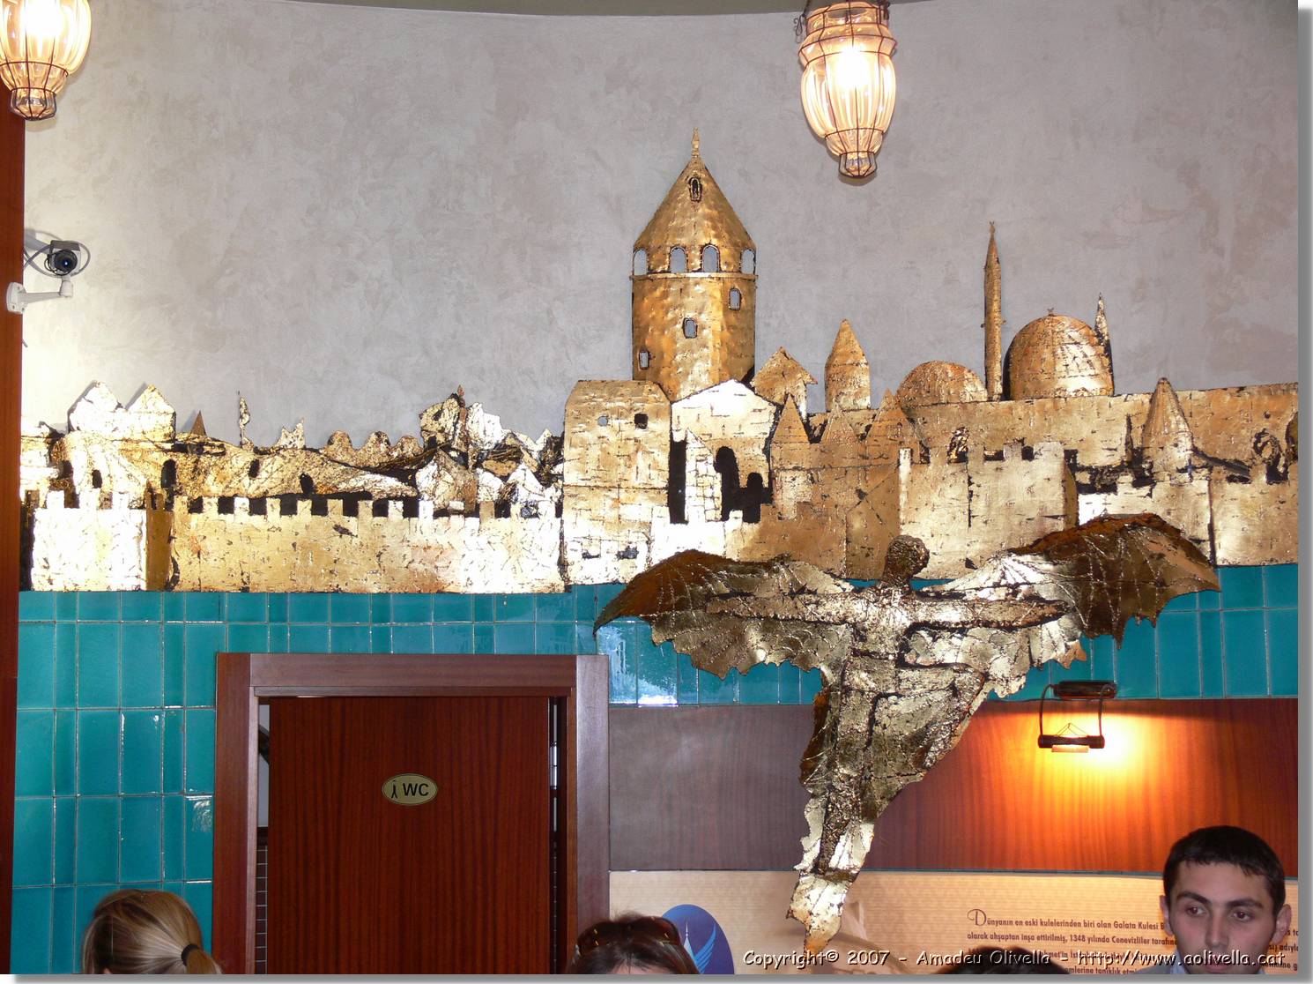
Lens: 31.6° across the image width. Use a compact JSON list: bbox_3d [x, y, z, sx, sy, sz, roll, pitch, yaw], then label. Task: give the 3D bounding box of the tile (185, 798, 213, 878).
[{"bbox_3d":[-1.083,0.820,5.495,0.067,0.199,0.009,1,-6,-10],"label":"tile"}]

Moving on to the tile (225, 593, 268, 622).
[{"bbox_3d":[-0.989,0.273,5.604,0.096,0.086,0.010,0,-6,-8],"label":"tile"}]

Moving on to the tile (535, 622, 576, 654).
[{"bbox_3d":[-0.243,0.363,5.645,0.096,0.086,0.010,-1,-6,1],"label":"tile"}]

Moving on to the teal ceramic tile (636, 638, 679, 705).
[{"bbox_3d":[0.004,0.418,5.629,0.096,0.200,0.010,-1,-6,4],"label":"teal ceramic tile"}]

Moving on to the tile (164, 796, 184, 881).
[{"bbox_3d":[-1.148,0.822,5.511,0.050,0.200,0.010,1,-6,-11],"label":"tile"}]

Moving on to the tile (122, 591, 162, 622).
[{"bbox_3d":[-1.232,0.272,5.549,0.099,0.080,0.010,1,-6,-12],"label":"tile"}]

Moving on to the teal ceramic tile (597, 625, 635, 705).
[{"bbox_3d":[-0.096,0.418,5.635,0.096,0.200,0.010,-1,-6,3],"label":"teal ceramic tile"}]

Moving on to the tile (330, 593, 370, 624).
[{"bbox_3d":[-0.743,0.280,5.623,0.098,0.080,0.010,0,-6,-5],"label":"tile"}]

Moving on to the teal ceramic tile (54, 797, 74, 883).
[{"bbox_3d":[-1.391,0.820,5.455,0.050,0.200,0.010,1,-6,-15],"label":"teal ceramic tile"}]

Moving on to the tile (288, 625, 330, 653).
[{"bbox_3d":[-0.840,0.355,5.605,0.098,0.070,0.010,0,-6,-7],"label":"tile"}]

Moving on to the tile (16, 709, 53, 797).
[{"bbox_3d":[-1.458,0.614,5.431,0.089,0.198,0.009,1,-6,-15],"label":"tile"}]

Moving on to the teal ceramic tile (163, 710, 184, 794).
[{"bbox_3d":[-1.151,0.619,5.530,0.050,0.200,0.010,1,-6,-11],"label":"teal ceramic tile"}]

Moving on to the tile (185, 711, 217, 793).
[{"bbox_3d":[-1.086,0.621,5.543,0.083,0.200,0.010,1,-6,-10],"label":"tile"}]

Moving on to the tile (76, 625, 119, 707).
[{"bbox_3d":[-1.320,0.412,5.488,0.095,0.200,0.009,1,-6,-13],"label":"tile"}]

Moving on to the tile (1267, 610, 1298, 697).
[{"bbox_3d":[1.436,0.364,5.248,0.095,0.195,0.009,-3,-6,23],"label":"tile"}]

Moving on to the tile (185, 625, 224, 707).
[{"bbox_3d":[-1.084,0.418,5.574,0.096,0.200,0.010,0,-6,-10],"label":"tile"}]

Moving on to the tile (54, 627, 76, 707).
[{"bbox_3d":[-1.403,0.414,5.509,0.049,0.200,0.010,1,-6,-14],"label":"tile"}]

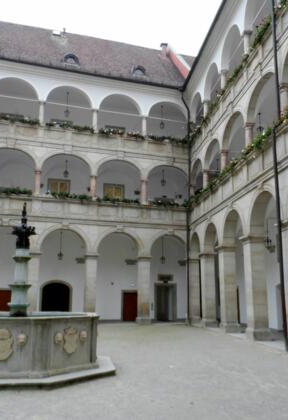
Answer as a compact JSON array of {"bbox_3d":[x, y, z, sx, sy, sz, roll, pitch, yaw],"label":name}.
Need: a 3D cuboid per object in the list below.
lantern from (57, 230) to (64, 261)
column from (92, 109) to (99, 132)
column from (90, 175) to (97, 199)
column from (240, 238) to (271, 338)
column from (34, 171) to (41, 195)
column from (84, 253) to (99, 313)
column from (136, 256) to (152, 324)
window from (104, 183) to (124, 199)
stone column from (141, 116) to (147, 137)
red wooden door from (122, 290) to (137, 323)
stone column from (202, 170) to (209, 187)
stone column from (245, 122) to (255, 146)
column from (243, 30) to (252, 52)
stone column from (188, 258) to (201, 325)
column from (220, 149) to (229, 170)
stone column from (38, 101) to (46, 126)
[{"bbox_3d":[-5.598,2.371,26.033,0.428,1.935,0.428,4,-13,-16],"label":"lantern"},{"bbox_3d":[-3.350,-6.127,26.656,0.448,1.751,0.448,4,-13,-16],"label":"column"},{"bbox_3d":[-3.203,-1.451,24.758,0.450,1.660,0.450,4,-13,-15],"label":"column"},{"bbox_3d":[4.717,3.254,16.282,0.759,4.169,0.850,2,-13,-7],"label":"column"},{"bbox_3d":[-6.488,-1.622,23.781,0.425,1.740,0.425,4,-13,-16],"label":"column"},{"bbox_3d":[-3.191,4.781,23.497,0.860,4.139,0.759,4,-13,-16],"label":"column"},{"bbox_3d":[0.019,5.019,24.422,0.860,4.139,0.759,4,-13,-16],"label":"column"},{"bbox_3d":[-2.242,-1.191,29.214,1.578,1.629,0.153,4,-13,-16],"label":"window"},{"bbox_3d":[0.027,-5.721,26.656,0.415,1.518,0.415,1,-12,0],"label":"stone column"},{"bbox_3d":[-0.981,6.889,27.860,1.203,2.163,0.208,4,-13,-14],"label":"red wooden door"},{"bbox_3d":[3.859,-1.731,24.288,0.448,1.629,0.448,2,-13,-7],"label":"stone column"},{"bbox_3d":[4.778,-3.211,17.585,0.468,1.629,0.468,2,-13,-7],"label":"stone column"},{"bbox_3d":[4.709,-7.655,17.964,0.430,1.620,0.430,2,-13,-7],"label":"column"},{"bbox_3d":[3.418,5.457,26.254,0.858,4.368,0.811,4,-13,-14],"label":"stone column"},{"bbox_3d":[4.449,-2.378,21.401,0.468,1.726,0.468,3,-13,-8],"label":"column"},{"bbox_3d":[-6.506,-6.158,24.830,0.420,1.780,0.420,4,-13,-15],"label":"stone column"}]

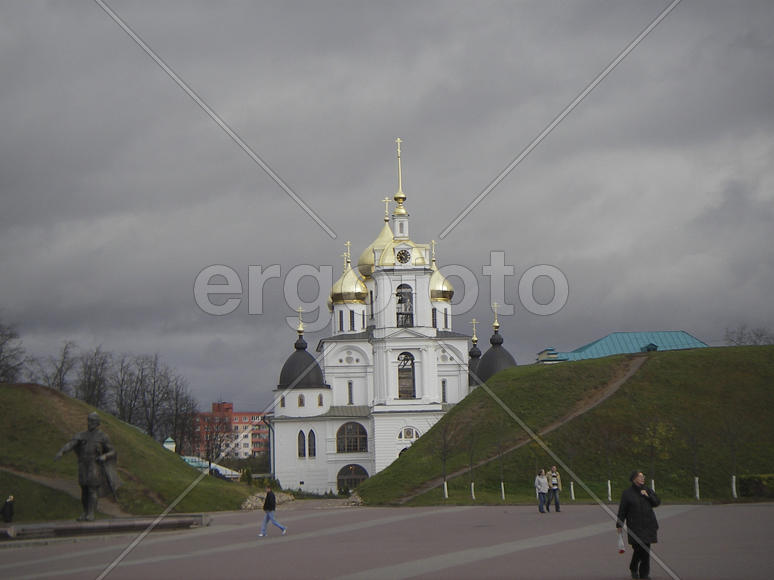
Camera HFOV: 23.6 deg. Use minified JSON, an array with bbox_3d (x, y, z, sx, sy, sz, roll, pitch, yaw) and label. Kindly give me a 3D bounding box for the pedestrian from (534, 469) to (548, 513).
[{"bbox_3d":[5.788,7.539,69.500,0.500,1.640,0.360,0,-6,-18],"label":"pedestrian"}]

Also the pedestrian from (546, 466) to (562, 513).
[{"bbox_3d":[6.327,7.581,70.500,0.600,1.760,0.420,-1,-6,-10],"label":"pedestrian"}]

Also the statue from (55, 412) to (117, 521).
[{"bbox_3d":[-11.723,6.887,72.500,2.350,4.150,1.500,-2,-5,3],"label":"statue"}]

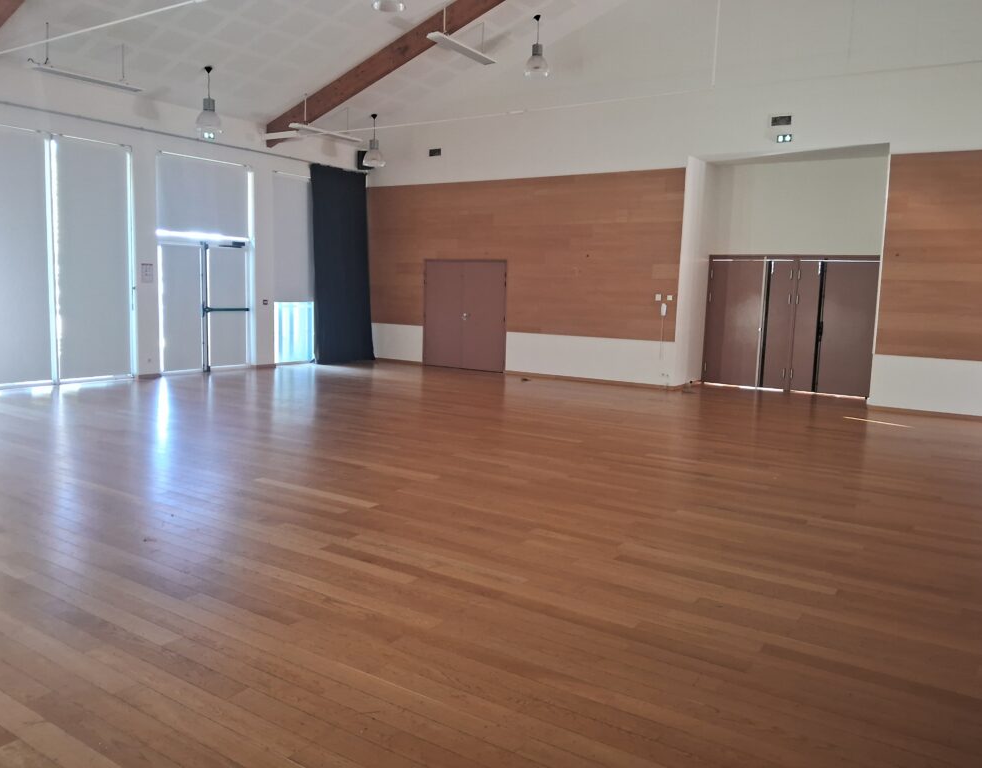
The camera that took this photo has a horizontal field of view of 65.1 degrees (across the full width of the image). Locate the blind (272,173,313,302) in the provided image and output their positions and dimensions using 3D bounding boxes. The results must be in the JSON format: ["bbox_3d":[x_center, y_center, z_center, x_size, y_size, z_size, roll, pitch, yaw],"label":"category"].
[{"bbox_3d":[-3.725,-2.789,14.841,0.081,2.402,1.185,6,9,33],"label":"blind"}]

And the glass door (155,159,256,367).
[{"bbox_3d":[-4.903,-1.996,13.266,0.142,3.620,1.868,6,9,33],"label":"glass door"}]

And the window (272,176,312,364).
[{"bbox_3d":[-3.775,-2.188,14.977,0.121,3.610,1.225,6,9,33],"label":"window"}]

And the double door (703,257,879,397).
[{"bbox_3d":[4.909,-0.998,12.826,2.685,2.252,0.132,6,9,33],"label":"double door"}]

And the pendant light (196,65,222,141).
[{"bbox_3d":[-4.261,-4.253,11.650,0.405,1.067,0.405,6,9,33],"label":"pendant light"}]

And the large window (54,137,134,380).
[{"bbox_3d":[-5.941,-1.846,11.613,0.081,3.544,1.134,6,9,33],"label":"large window"}]

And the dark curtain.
[{"bbox_3d":[-3.033,-2.370,15.458,0.334,3.868,1.397,6,9,33],"label":"dark curtain"}]

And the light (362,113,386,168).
[{"bbox_3d":[-2.225,-4.627,14.666,0.405,0.989,0.405,1,7,0],"label":"light"}]

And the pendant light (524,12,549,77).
[{"bbox_3d":[0.730,-5.405,12.341,0.405,0.981,0.405,1,7,0],"label":"pendant light"}]

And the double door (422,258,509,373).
[{"bbox_3d":[-0.521,-1.317,14.816,1.959,2.108,0.121,6,9,33],"label":"double door"}]

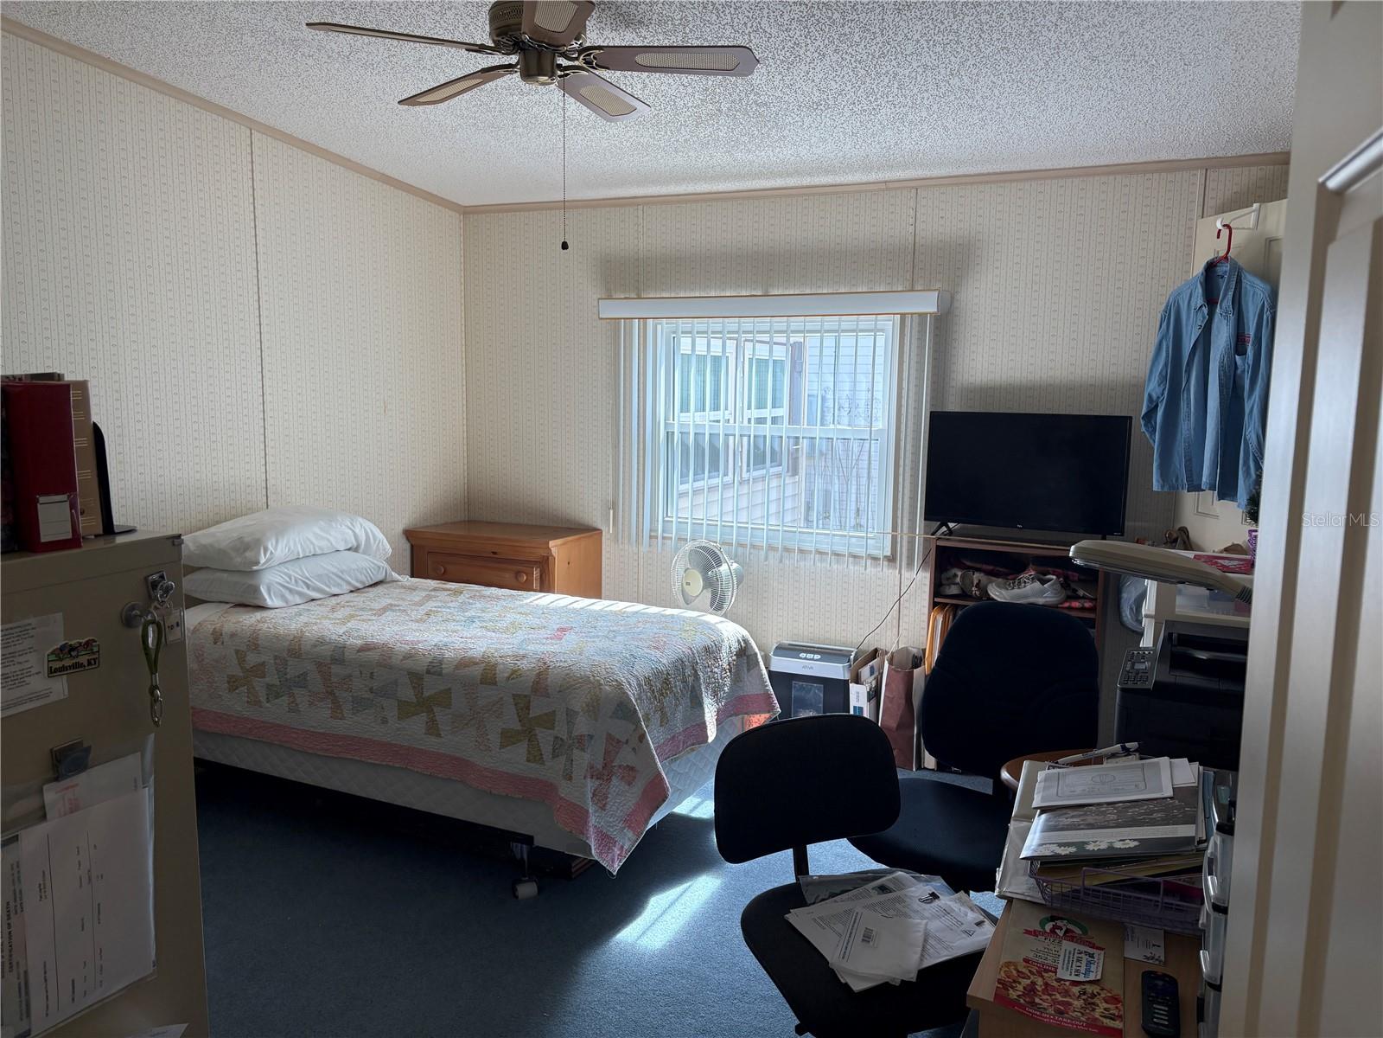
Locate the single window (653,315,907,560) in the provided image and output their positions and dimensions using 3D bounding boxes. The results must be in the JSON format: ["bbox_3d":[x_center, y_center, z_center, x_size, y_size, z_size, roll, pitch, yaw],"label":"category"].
[{"bbox_3d":[0.330,-0.367,4.472,1.127,1.005,0.081,4,9,25],"label":"single window"}]

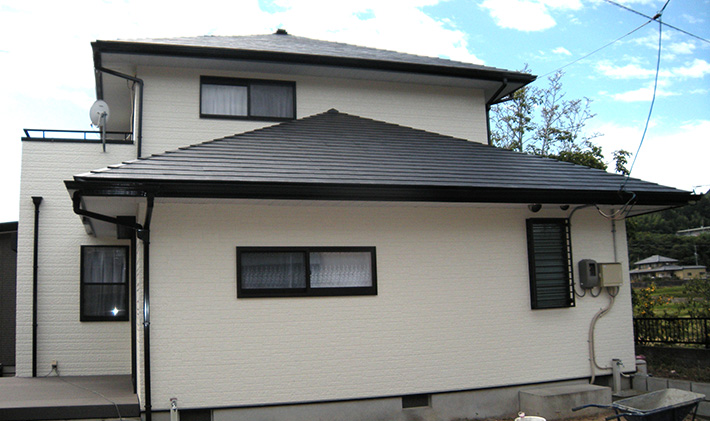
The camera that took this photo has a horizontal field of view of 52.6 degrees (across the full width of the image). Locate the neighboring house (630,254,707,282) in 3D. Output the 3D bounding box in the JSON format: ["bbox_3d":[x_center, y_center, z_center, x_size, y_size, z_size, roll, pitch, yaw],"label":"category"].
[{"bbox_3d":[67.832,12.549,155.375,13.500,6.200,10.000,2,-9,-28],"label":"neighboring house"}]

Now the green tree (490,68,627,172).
[{"bbox_3d":[5.023,0.045,17.756,3.700,7.380,3.600,-4,-8,16],"label":"green tree"}]

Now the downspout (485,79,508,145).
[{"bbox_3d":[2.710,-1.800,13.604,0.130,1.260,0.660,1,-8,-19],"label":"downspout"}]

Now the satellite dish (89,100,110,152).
[{"bbox_3d":[-4.128,-1.336,11.560,0.380,0.840,0.430,-6,-9,29],"label":"satellite dish"}]

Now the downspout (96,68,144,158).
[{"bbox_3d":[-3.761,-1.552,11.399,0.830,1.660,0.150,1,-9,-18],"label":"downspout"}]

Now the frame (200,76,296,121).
[{"bbox_3d":[-1.786,-1.898,12.157,1.670,0.720,0.120,1,-9,-18],"label":"frame"}]

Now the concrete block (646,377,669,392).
[{"bbox_3d":[3.963,2.285,9.353,0.150,0.190,0.390,1,-9,-18],"label":"concrete block"}]

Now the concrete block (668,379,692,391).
[{"bbox_3d":[4.069,2.236,8.964,0.150,0.190,0.390,1,-9,-18],"label":"concrete block"}]

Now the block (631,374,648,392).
[{"bbox_3d":[3.777,2.270,9.437,0.125,0.190,0.370,0,-8,-15],"label":"block"}]

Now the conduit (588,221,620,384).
[{"bbox_3d":[3.282,1.197,9.447,0.490,2.200,0.080,1,-8,-19],"label":"conduit"}]

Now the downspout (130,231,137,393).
[{"bbox_3d":[-2.801,1.279,9.093,0.075,2.050,0.080,1,-8,-19],"label":"downspout"}]

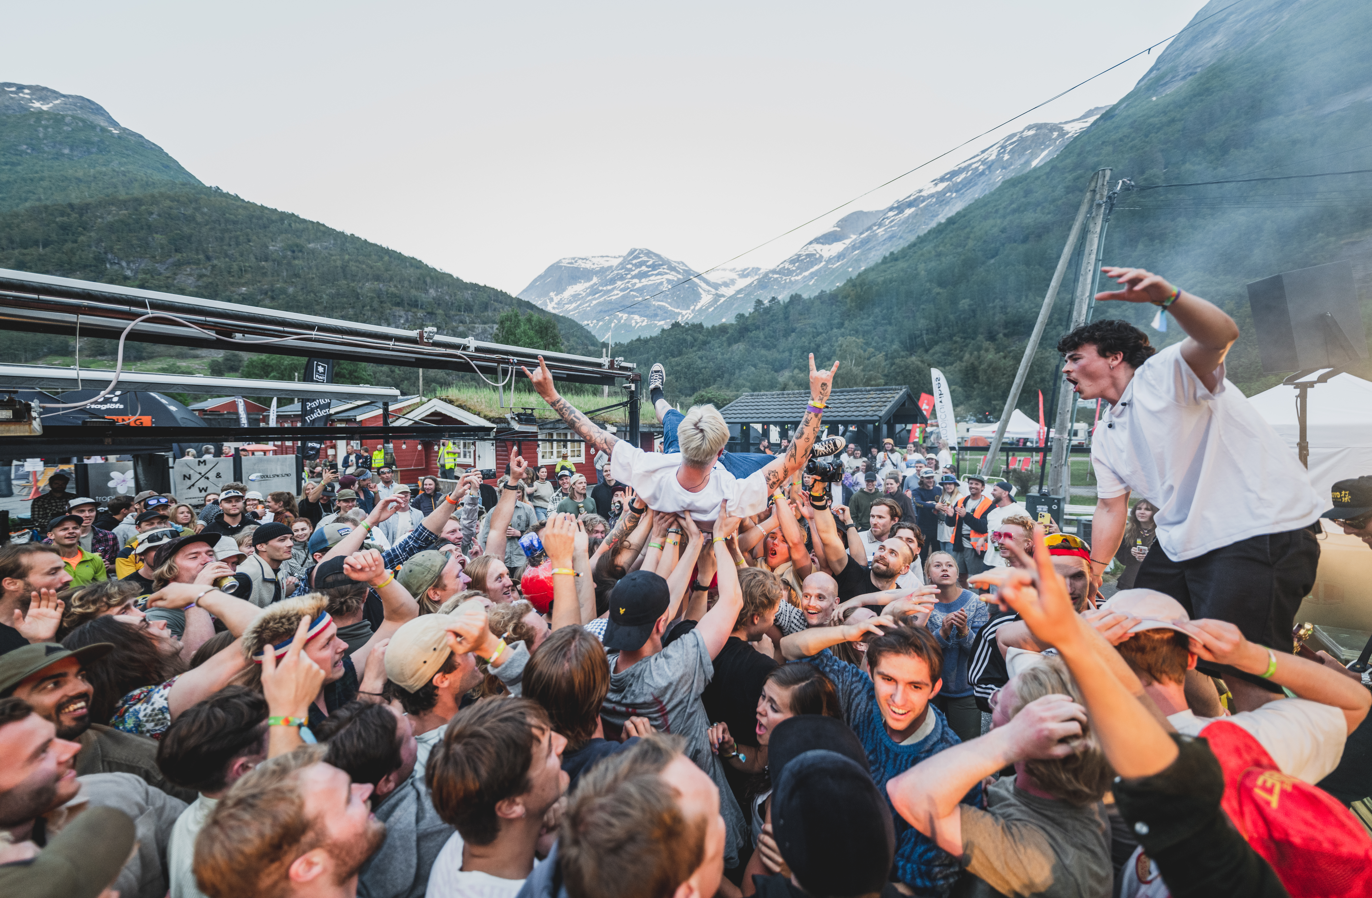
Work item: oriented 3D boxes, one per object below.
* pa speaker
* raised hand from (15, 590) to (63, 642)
[{"bbox_3d":[4.526,-0.936,3.900,0.377,0.680,0.339,-9,-3,17],"label":"pa speaker"},{"bbox_3d":[-2.131,0.550,1.760,0.070,0.160,0.110,11,8,39],"label":"raised hand"}]

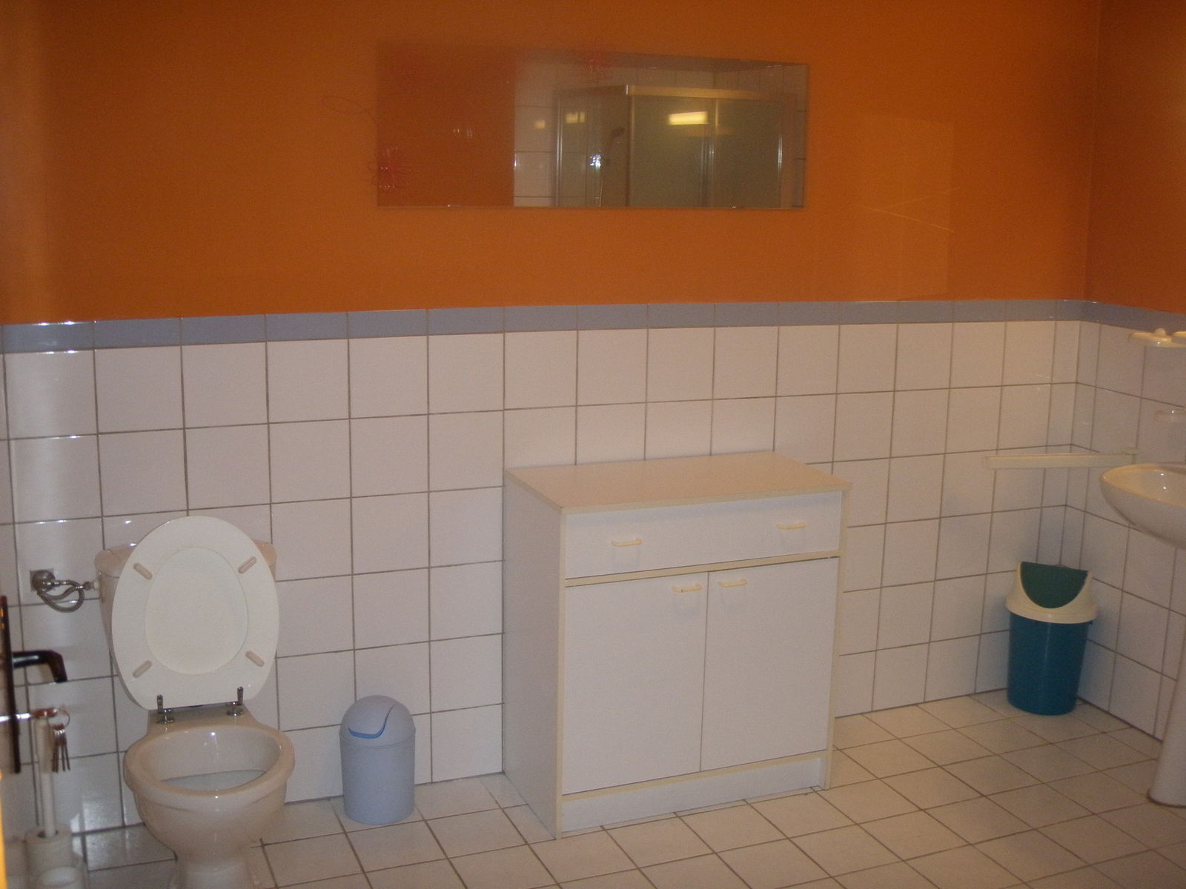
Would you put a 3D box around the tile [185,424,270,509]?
[{"bbox_3d":[-0.872,0.054,3.113,0.200,0.200,0.010,-4,12,-22],"label":"tile"}]

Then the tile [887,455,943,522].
[{"bbox_3d":[0.965,0.132,3.902,0.199,0.199,0.010,-4,12,-22],"label":"tile"}]

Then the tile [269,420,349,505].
[{"bbox_3d":[-0.692,0.043,3.188,0.200,0.200,0.010,-4,12,-22],"label":"tile"}]

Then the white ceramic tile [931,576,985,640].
[{"bbox_3d":[1.141,0.510,4.073,0.199,0.199,0.010,-4,12,-22],"label":"white ceramic tile"}]

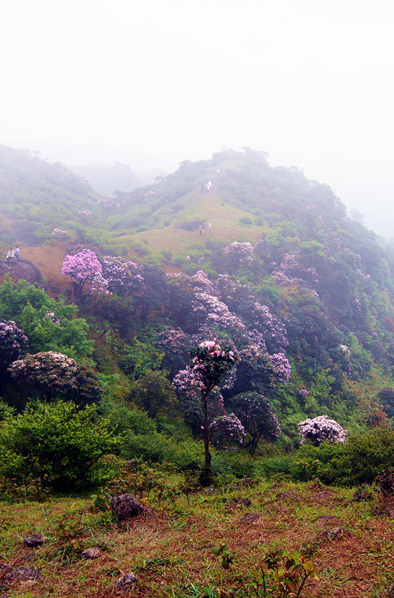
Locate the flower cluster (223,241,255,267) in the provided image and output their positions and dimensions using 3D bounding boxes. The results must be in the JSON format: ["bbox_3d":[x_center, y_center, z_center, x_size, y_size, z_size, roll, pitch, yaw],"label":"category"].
[{"bbox_3d":[5.546,-5.938,88.000,4.176,3.393,3.550,0,4,0],"label":"flower cluster"}]

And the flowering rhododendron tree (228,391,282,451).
[{"bbox_3d":[3.326,7.143,39.000,3.123,3.470,2.873,0,4,0],"label":"flowering rhododendron tree"}]

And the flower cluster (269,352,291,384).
[{"bbox_3d":[5.696,4.673,46.000,1.501,2.047,1.201,0,4,0],"label":"flower cluster"}]

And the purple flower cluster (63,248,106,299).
[{"bbox_3d":[-11.783,-2.517,70.000,4.568,5.450,4.111,0,4,0],"label":"purple flower cluster"}]

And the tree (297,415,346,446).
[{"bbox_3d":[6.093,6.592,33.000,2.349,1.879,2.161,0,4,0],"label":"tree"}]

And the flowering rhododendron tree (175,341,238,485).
[{"bbox_3d":[0.267,2.525,15.000,1.243,3.171,1.167,0,4,0],"label":"flowering rhododendron tree"}]

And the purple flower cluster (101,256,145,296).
[{"bbox_3d":[-7.848,-2.296,72.000,4.698,4.485,3.993,0,4,0],"label":"purple flower cluster"}]

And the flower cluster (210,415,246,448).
[{"bbox_3d":[1.628,7.074,36.000,1.922,1.815,1.634,0,4,0],"label":"flower cluster"}]

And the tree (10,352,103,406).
[{"bbox_3d":[-6.459,3.809,31.000,4.322,2.883,3.976,0,4,0],"label":"tree"}]

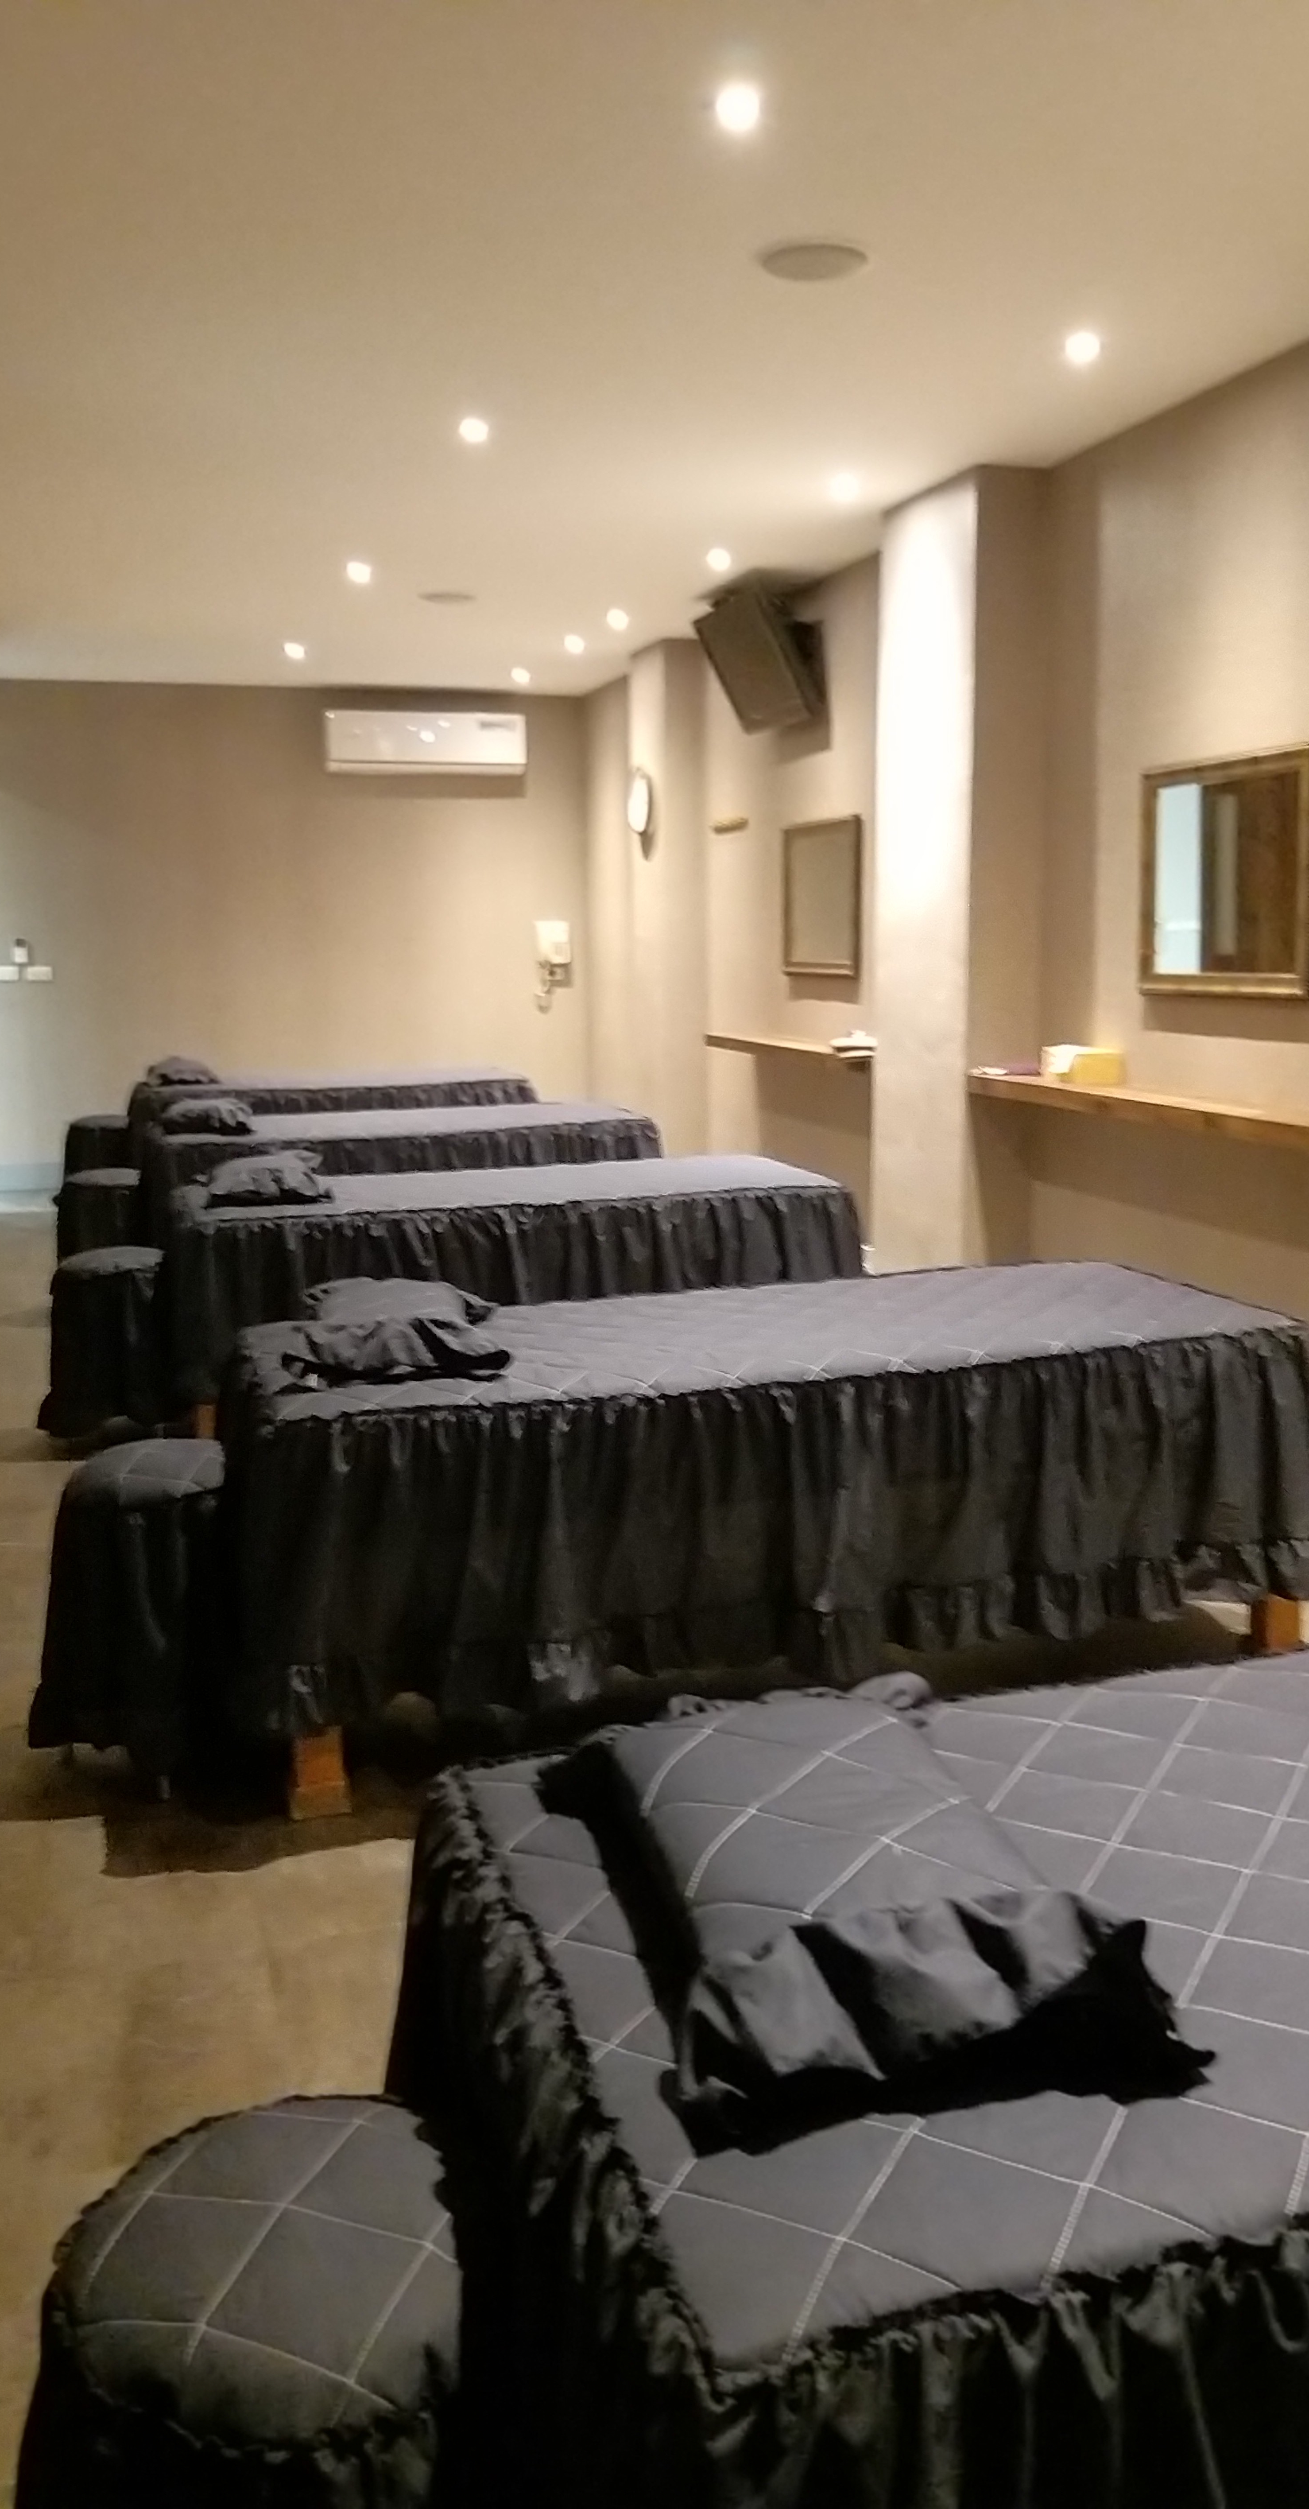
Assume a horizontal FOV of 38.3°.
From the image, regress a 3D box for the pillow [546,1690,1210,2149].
[{"bbox_3d":[0.122,0.413,1.319,0.325,0.105,0.465,-3,10,-15],"label":"pillow"}]

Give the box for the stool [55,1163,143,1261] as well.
[{"bbox_3d":[-1.902,-0.076,6.661,0.369,0.455,0.369,-4,10,-16],"label":"stool"}]

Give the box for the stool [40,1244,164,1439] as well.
[{"bbox_3d":[-1.389,0.220,4.899,0.369,0.455,0.369,-4,10,-16],"label":"stool"}]

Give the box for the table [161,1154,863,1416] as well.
[{"bbox_3d":[-0.396,0.054,5.205,1.834,0.500,0.766,-4,10,-16],"label":"table"}]

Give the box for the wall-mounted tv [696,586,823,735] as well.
[{"bbox_3d":[0.400,-2.232,7.097,0.080,0.475,0.690,-32,17,-10],"label":"wall-mounted tv"}]

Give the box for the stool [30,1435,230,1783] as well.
[{"bbox_3d":[-0.780,0.541,2.978,0.369,0.455,0.369,-4,10,-16],"label":"stool"}]

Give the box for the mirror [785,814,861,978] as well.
[{"bbox_3d":[0.620,-1.331,7.058,0.039,0.569,0.754,-4,10,-16],"label":"mirror"}]

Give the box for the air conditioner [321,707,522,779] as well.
[{"bbox_3d":[-1.228,-2.728,10.079,1.050,0.315,0.220,-3,10,-16],"label":"air conditioner"}]

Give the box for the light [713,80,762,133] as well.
[{"bbox_3d":[0.131,-1.806,2.965,0.080,0.045,0.080,-1,10,0],"label":"light"}]

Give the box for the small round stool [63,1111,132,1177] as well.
[{"bbox_3d":[-2.517,-0.384,8.788,0.400,0.485,0.400,-3,10,-16],"label":"small round stool"}]

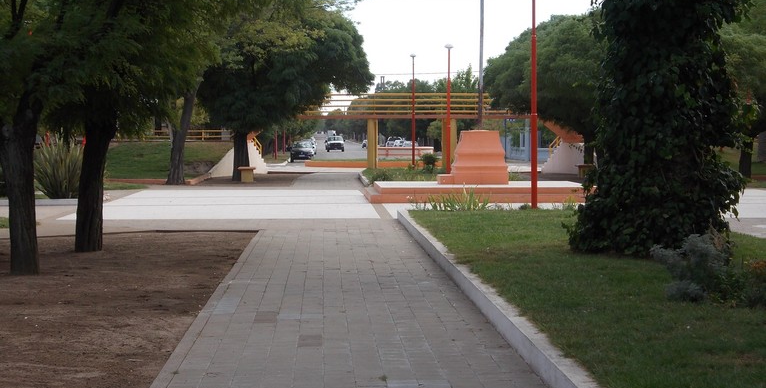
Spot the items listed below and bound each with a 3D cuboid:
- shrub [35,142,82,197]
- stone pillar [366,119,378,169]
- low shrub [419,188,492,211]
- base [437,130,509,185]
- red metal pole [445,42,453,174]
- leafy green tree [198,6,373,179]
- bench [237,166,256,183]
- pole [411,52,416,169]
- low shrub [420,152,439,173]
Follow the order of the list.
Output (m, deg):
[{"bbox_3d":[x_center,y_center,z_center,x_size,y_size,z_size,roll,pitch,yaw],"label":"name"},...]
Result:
[{"bbox_3d":[-7.218,-0.566,40.576,1.200,1.300,1.150,0,2,-2],"label":"shrub"},{"bbox_3d":[-0.424,-2.042,71.264,0.440,2.000,0.420,0,2,-2],"label":"stone pillar"},{"bbox_3d":[1.371,0.078,34.292,1.400,0.450,0.750,0,2,-2],"label":"low shrub"},{"bbox_3d":[2.176,-0.893,44.076,1.700,1.300,1.400,0,2,-2],"label":"base"},{"bbox_3d":[2.232,-2.918,61.919,0.270,4.430,0.270,0,2,-2],"label":"red metal pole"},{"bbox_3d":[-3.230,-3.218,58.198,5.900,5.600,5.600,0,2,-2],"label":"leafy green tree"},{"bbox_3d":[-4.275,-0.609,56.891,0.550,0.480,1.400,0,2,-2],"label":"bench"},{"bbox_3d":[1.182,-3.220,70.219,0.240,4.430,0.240,0,2,-2],"label":"pole"},{"bbox_3d":[1.584,-1.072,61.786,0.620,0.750,0.620,0,2,-2],"label":"low shrub"}]

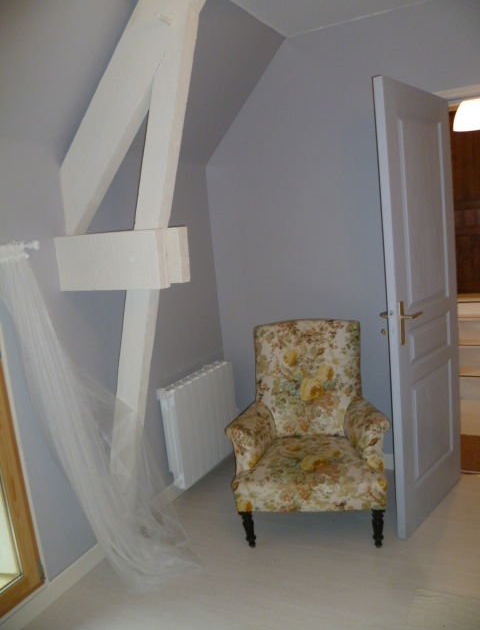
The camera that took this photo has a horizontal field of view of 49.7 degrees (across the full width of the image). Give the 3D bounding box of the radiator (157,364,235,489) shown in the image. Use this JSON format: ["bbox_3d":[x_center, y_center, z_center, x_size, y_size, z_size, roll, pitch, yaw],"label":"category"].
[{"bbox_3d":[-0.219,0.636,3.098,0.110,0.572,0.660,-1,8,26],"label":"radiator"}]

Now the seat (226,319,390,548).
[{"bbox_3d":[0.350,0.552,2.640,0.730,0.955,0.730,-4,7,8],"label":"seat"}]

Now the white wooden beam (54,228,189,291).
[{"bbox_3d":[-0.495,-0.226,2.185,0.515,0.228,0.220,-1,8,26],"label":"white wooden beam"}]

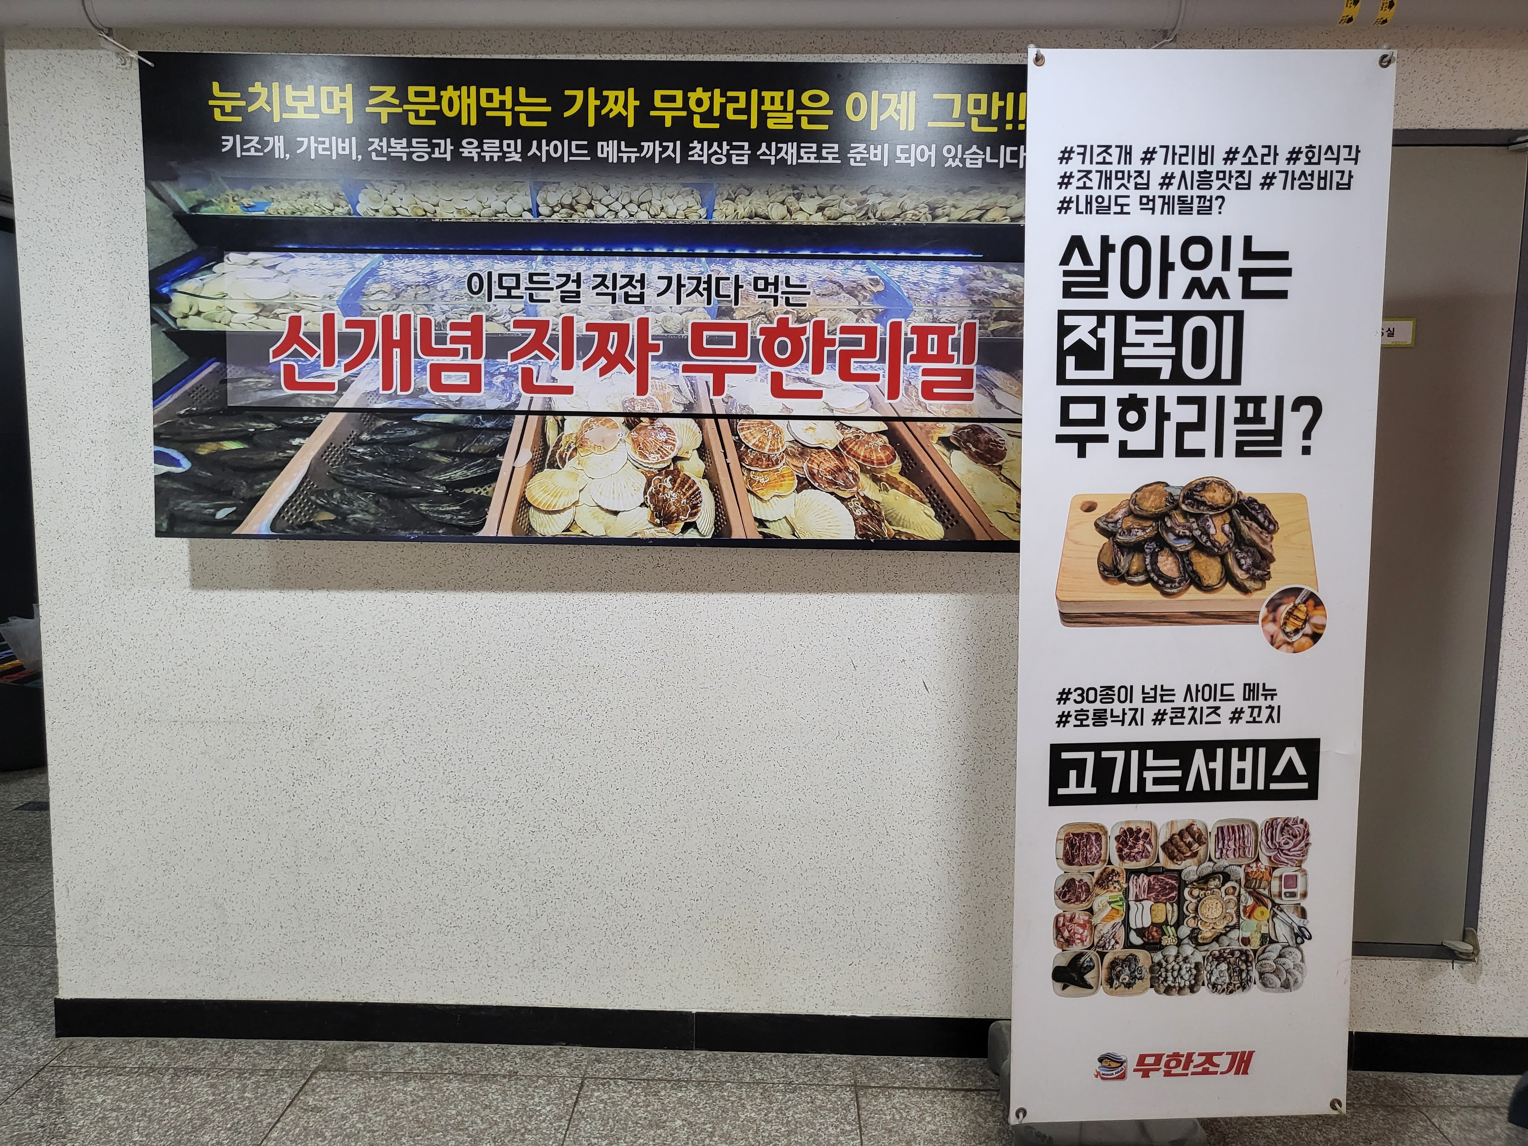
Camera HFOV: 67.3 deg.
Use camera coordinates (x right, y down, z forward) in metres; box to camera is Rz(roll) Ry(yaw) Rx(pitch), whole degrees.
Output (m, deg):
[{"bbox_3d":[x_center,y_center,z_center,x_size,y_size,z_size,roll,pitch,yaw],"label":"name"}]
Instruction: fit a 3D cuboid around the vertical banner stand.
[{"bbox_3d":[0.723,0.059,1.931,0.600,1.800,0.030,-1,6,-3],"label":"vertical banner stand"}]

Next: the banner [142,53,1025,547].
[{"bbox_3d":[-0.300,-0.557,2.421,1.980,1.000,0.040,1,5,0],"label":"banner"}]

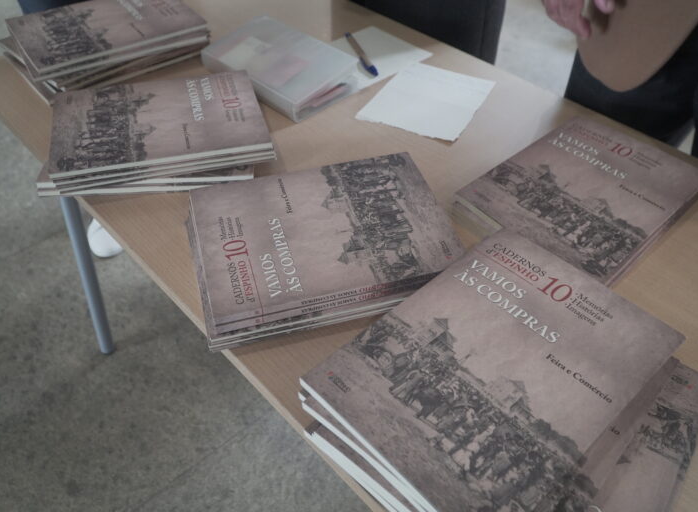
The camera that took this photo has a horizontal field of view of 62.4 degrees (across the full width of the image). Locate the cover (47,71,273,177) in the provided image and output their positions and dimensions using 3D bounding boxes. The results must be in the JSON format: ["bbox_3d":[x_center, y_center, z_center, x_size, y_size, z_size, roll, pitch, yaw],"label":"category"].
[{"bbox_3d":[-0.254,-0.183,0.775,0.266,0.010,0.196,-12,47,-12],"label":"cover"}]

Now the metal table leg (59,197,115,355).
[{"bbox_3d":[-0.545,-0.011,1.174,0.035,0.700,0.035,-30,59,-34],"label":"metal table leg"}]

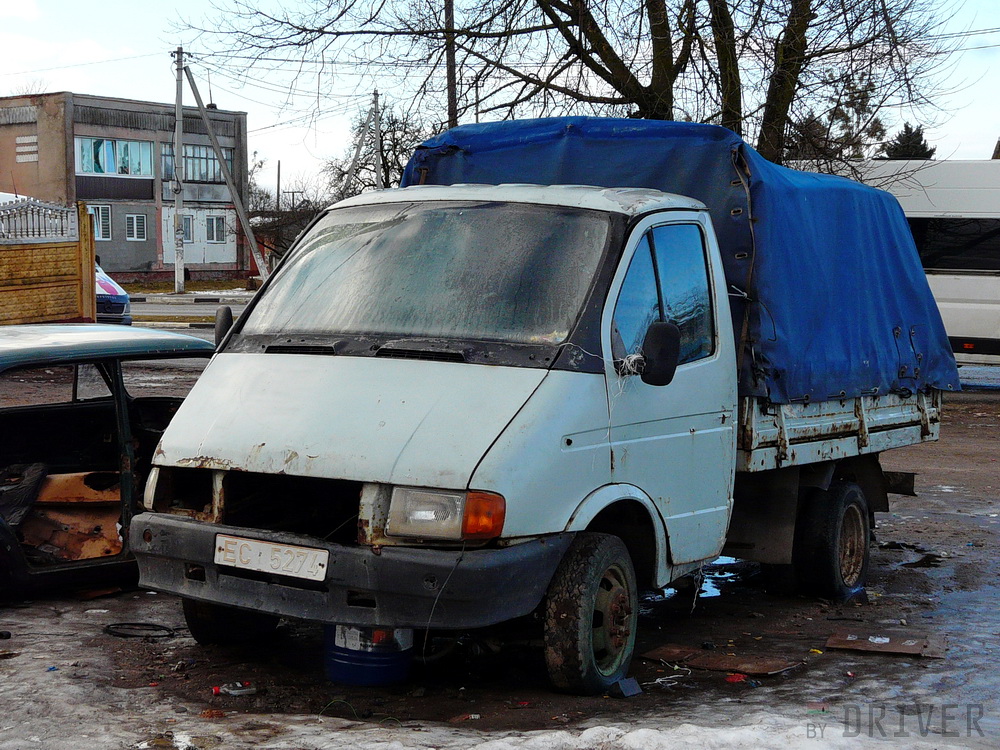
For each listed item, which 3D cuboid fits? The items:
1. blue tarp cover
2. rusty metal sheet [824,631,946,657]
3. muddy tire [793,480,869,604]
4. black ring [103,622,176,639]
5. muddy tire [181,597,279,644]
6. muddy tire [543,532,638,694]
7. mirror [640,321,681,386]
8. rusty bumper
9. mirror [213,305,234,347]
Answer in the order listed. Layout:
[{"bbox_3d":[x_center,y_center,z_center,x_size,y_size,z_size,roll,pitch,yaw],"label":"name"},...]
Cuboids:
[{"bbox_3d":[1.170,-0.602,8.248,2.100,1.340,3.400,3,2,32],"label":"blue tarp cover"},{"bbox_3d":[1.810,1.251,6.615,0.550,0.030,0.370,1,2,27],"label":"rusty metal sheet"},{"bbox_3d":[1.887,0.933,7.940,0.200,0.660,0.660,3,2,32],"label":"muddy tire"},{"bbox_3d":[-1.724,1.208,6.770,0.345,0.030,0.340,1,2,0],"label":"black ring"},{"bbox_3d":[-1.113,0.867,6.385,0.190,0.650,0.660,2,2,26],"label":"muddy tire"},{"bbox_3d":[0.367,0.923,5.470,0.190,0.650,0.660,2,2,24],"label":"muddy tire"},{"bbox_3d":[0.606,-0.080,5.313,0.150,0.250,0.090,3,2,23],"label":"mirror"},{"bbox_3d":[-0.691,0.706,5.310,1.880,0.330,0.570,3,2,32],"label":"rusty bumper"},{"bbox_3d":[-1.265,-0.198,6.473,0.150,0.250,0.090,4,3,40],"label":"mirror"}]

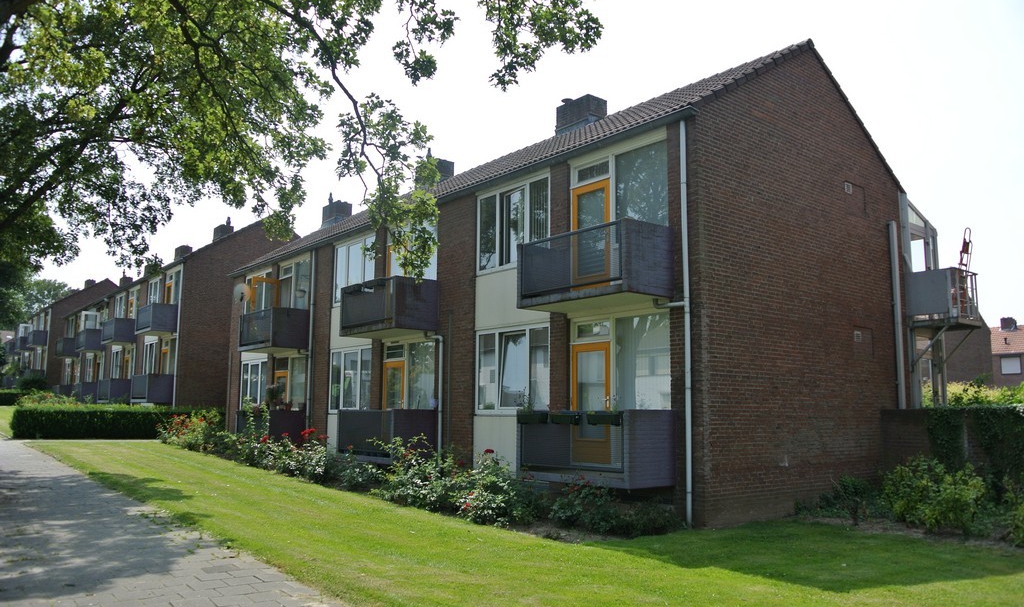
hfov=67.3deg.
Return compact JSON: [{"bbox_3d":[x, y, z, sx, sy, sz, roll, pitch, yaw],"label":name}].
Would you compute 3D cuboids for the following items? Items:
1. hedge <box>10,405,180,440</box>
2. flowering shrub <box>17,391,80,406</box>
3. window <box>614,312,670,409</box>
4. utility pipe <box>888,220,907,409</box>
[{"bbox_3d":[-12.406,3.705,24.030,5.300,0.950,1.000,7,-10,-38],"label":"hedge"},{"bbox_3d":[-22.899,4.992,38.391,1.300,0.980,13.000,7,-10,-38],"label":"flowering shrub"},{"bbox_3d":[2.072,0.909,11.898,0.080,1.510,1.180,7,-10,-38],"label":"window"},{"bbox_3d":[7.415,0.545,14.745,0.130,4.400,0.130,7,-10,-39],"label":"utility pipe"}]

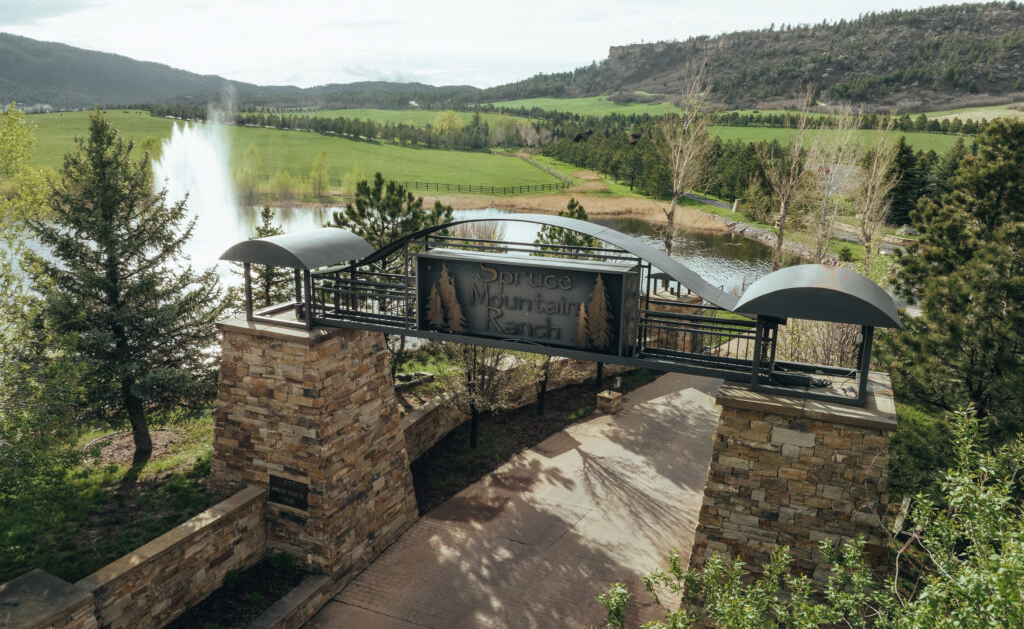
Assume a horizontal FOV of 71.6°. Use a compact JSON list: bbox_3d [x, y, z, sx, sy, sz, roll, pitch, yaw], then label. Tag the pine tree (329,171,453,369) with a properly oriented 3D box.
[{"bbox_3d":[-3.662,-1.063,21.043,3.600,6.126,3.600,0,14,0],"label":"pine tree"}]

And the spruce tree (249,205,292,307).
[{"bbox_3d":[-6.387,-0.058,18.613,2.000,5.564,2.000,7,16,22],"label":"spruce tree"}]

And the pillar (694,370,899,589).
[{"bbox_3d":[4.172,3.272,10.686,3.087,4.697,2.999,7,16,22],"label":"pillar"}]

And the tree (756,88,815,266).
[{"bbox_3d":[13.818,-5.853,35.721,2.800,10.359,2.800,7,16,22],"label":"tree"}]

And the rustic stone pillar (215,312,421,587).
[{"bbox_3d":[-4.001,2.337,14.086,3.087,4.697,2.999,7,16,22],"label":"rustic stone pillar"}]

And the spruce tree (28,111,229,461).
[{"bbox_3d":[-8.108,-0.405,15.081,4.300,7.444,4.300,7,16,22],"label":"spruce tree"}]

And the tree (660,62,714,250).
[{"bbox_3d":[8.543,-5.978,34.541,2.800,11.815,2.800,7,16,22],"label":"tree"}]

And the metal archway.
[{"bbox_3d":[0.139,-0.530,11.596,10.894,2.156,1.981,7,16,22],"label":"metal archway"}]

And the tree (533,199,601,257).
[{"bbox_3d":[2.254,-1.789,28.315,2.900,5.549,2.900,7,16,22],"label":"tree"}]

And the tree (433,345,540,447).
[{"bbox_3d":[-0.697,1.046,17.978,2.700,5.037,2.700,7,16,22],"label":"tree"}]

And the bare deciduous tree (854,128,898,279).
[{"bbox_3d":[19.478,-5.779,37.919,2.500,8.752,2.500,7,16,22],"label":"bare deciduous tree"}]

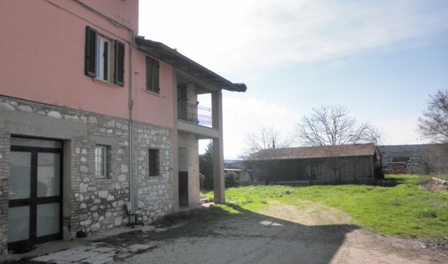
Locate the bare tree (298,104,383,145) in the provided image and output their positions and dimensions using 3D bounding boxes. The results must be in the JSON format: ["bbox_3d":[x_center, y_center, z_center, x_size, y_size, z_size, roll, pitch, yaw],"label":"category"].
[{"bbox_3d":[15.658,1.390,48.406,11.300,10.290,10.500,-4,-7,18],"label":"bare tree"}]

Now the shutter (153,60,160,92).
[{"bbox_3d":[-2.516,-2.046,13.489,0.060,1.290,0.400,-5,-7,23],"label":"shutter"}]

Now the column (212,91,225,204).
[{"bbox_3d":[-0.297,0.775,18.523,0.380,5.700,0.410,-5,-7,23],"label":"column"}]

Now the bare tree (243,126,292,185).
[{"bbox_3d":[4.441,2.399,37.000,5.100,5.900,5.000,-3,-7,7],"label":"bare tree"}]

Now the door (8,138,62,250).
[{"bbox_3d":[-4.583,1.439,8.805,0.100,2.540,1.620,-5,-7,23],"label":"door"}]

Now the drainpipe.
[{"bbox_3d":[-3.007,-0.316,11.843,0.110,6.050,0.110,-5,-7,23],"label":"drainpipe"}]

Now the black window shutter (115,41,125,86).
[{"bbox_3d":[-3.309,-2.189,11.565,0.060,1.420,0.430,-5,-7,23],"label":"black window shutter"}]

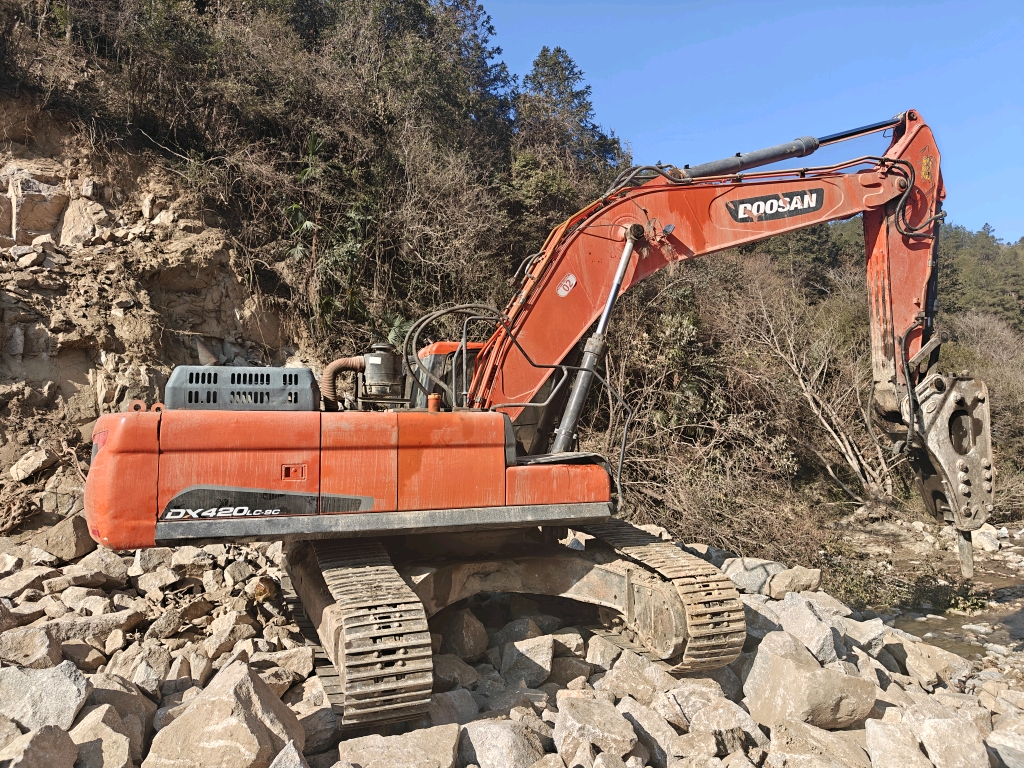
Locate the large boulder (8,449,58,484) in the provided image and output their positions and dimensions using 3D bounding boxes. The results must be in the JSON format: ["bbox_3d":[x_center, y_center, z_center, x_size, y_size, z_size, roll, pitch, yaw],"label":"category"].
[{"bbox_3d":[-7.750,1.328,11.500,0.700,0.510,0.560,2,-5,-30],"label":"large boulder"}]

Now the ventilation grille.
[{"bbox_3d":[-2.432,0.087,6.521,1.231,0.359,1.261,1,-5,-19],"label":"ventilation grille"}]

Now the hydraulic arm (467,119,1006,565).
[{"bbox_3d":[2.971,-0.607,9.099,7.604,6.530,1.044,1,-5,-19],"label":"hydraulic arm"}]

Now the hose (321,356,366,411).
[{"bbox_3d":[-1.582,0.011,6.704,0.433,0.542,0.177,1,-5,-19],"label":"hose"}]

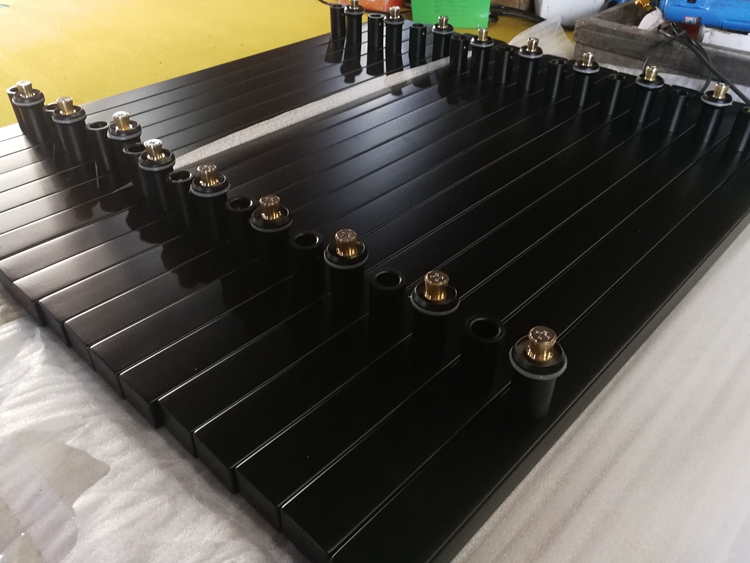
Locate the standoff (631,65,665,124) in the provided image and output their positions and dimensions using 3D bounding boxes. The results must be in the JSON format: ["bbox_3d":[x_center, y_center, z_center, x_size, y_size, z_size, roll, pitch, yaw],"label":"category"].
[{"bbox_3d":[0.345,-0.240,0.748,0.035,0.066,0.035,32,49,33],"label":"standoff"}]

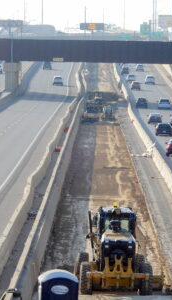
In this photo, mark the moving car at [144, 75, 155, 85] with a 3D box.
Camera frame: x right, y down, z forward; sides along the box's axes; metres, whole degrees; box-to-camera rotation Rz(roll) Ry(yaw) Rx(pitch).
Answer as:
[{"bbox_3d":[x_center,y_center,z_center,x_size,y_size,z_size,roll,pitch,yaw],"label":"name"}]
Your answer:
[{"bbox_3d":[12.633,-13.781,511.965,1.900,1.700,4.750,0,2,0],"label":"moving car"}]

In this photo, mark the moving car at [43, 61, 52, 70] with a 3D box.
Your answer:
[{"bbox_3d":[-9.159,-20.118,624.959,2.000,1.920,5.400,0,2,0],"label":"moving car"}]

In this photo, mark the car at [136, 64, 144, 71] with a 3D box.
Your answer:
[{"bbox_3d":[13.164,-19.713,627.964,1.870,1.700,4.700,0,2,0],"label":"car"}]

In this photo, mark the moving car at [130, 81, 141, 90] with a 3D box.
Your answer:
[{"bbox_3d":[9.847,-12.504,510.964,1.830,1.660,4.600,0,2,0],"label":"moving car"}]

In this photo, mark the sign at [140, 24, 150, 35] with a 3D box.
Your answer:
[{"bbox_3d":[20.700,-41.712,900.000,3.600,3.500,0.200,0,2,0],"label":"sign"}]

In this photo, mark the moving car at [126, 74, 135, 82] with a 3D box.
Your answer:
[{"bbox_3d":[9.835,-15.458,561.967,1.820,1.520,4.600,0,2,0],"label":"moving car"}]

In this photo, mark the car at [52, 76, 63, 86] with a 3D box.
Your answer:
[{"bbox_3d":[-5.237,-13.180,497.965,1.900,1.700,4.750,0,2,0],"label":"car"}]

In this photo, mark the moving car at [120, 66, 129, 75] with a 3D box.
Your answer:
[{"bbox_3d":[9.345,-18.547,611.966,1.840,1.600,4.700,0,2,0],"label":"moving car"}]

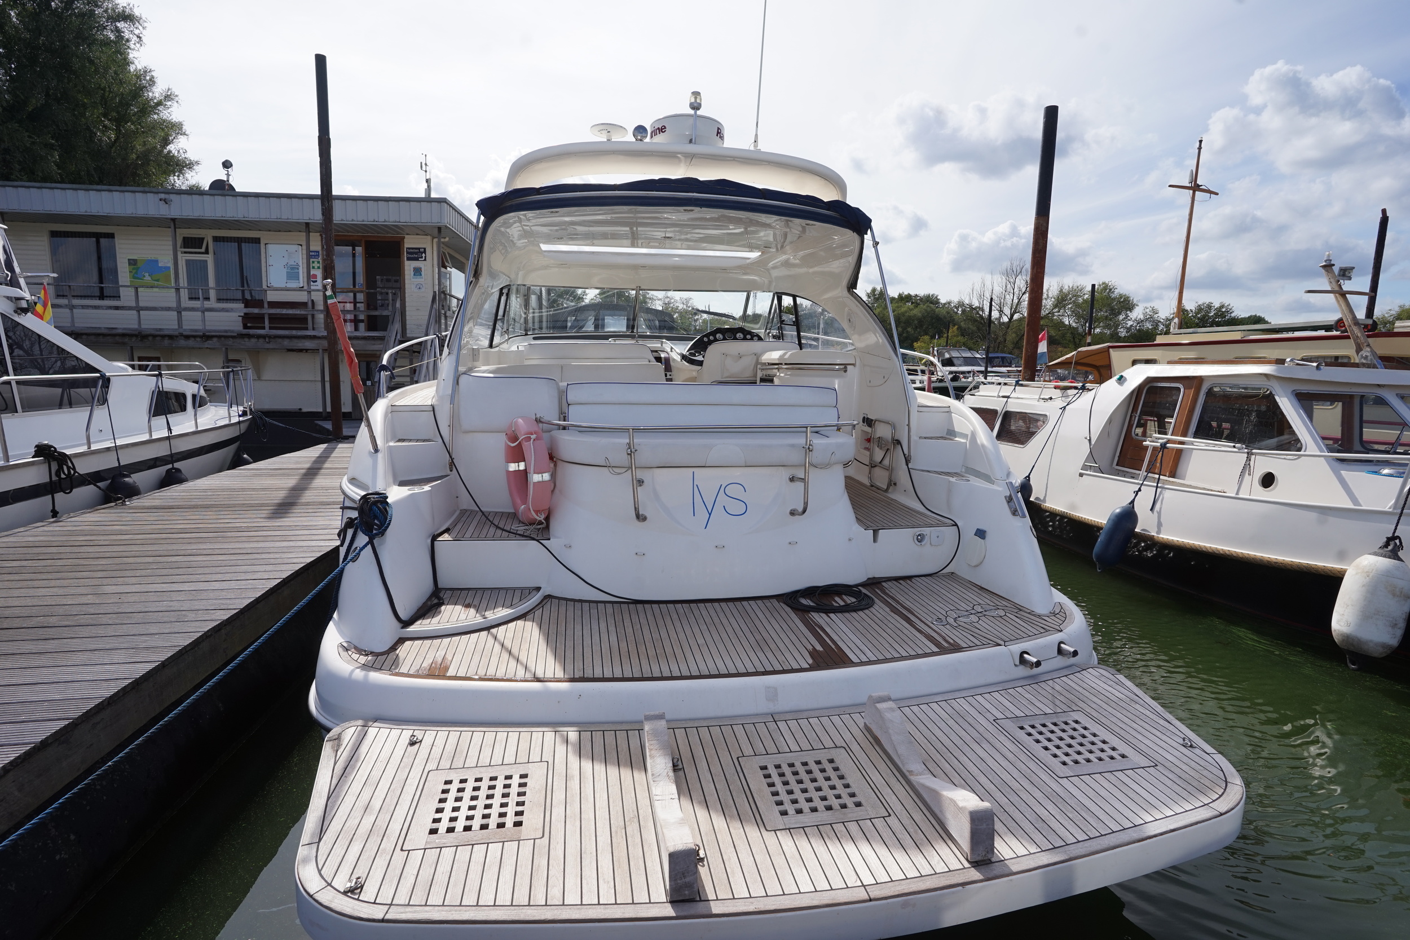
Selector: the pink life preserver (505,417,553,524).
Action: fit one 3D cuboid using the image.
[{"bbox_3d":[-1.174,-0.011,4.450,0.120,0.710,0.700,-3,8,-31],"label":"pink life preserver"}]

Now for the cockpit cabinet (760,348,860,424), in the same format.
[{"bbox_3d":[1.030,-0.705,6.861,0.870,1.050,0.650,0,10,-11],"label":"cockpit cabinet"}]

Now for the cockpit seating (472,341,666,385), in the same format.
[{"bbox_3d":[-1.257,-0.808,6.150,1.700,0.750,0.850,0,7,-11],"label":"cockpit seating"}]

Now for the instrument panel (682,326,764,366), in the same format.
[{"bbox_3d":[0.205,-1.382,7.500,0.880,0.380,0.400,0,7,-11],"label":"instrument panel"}]

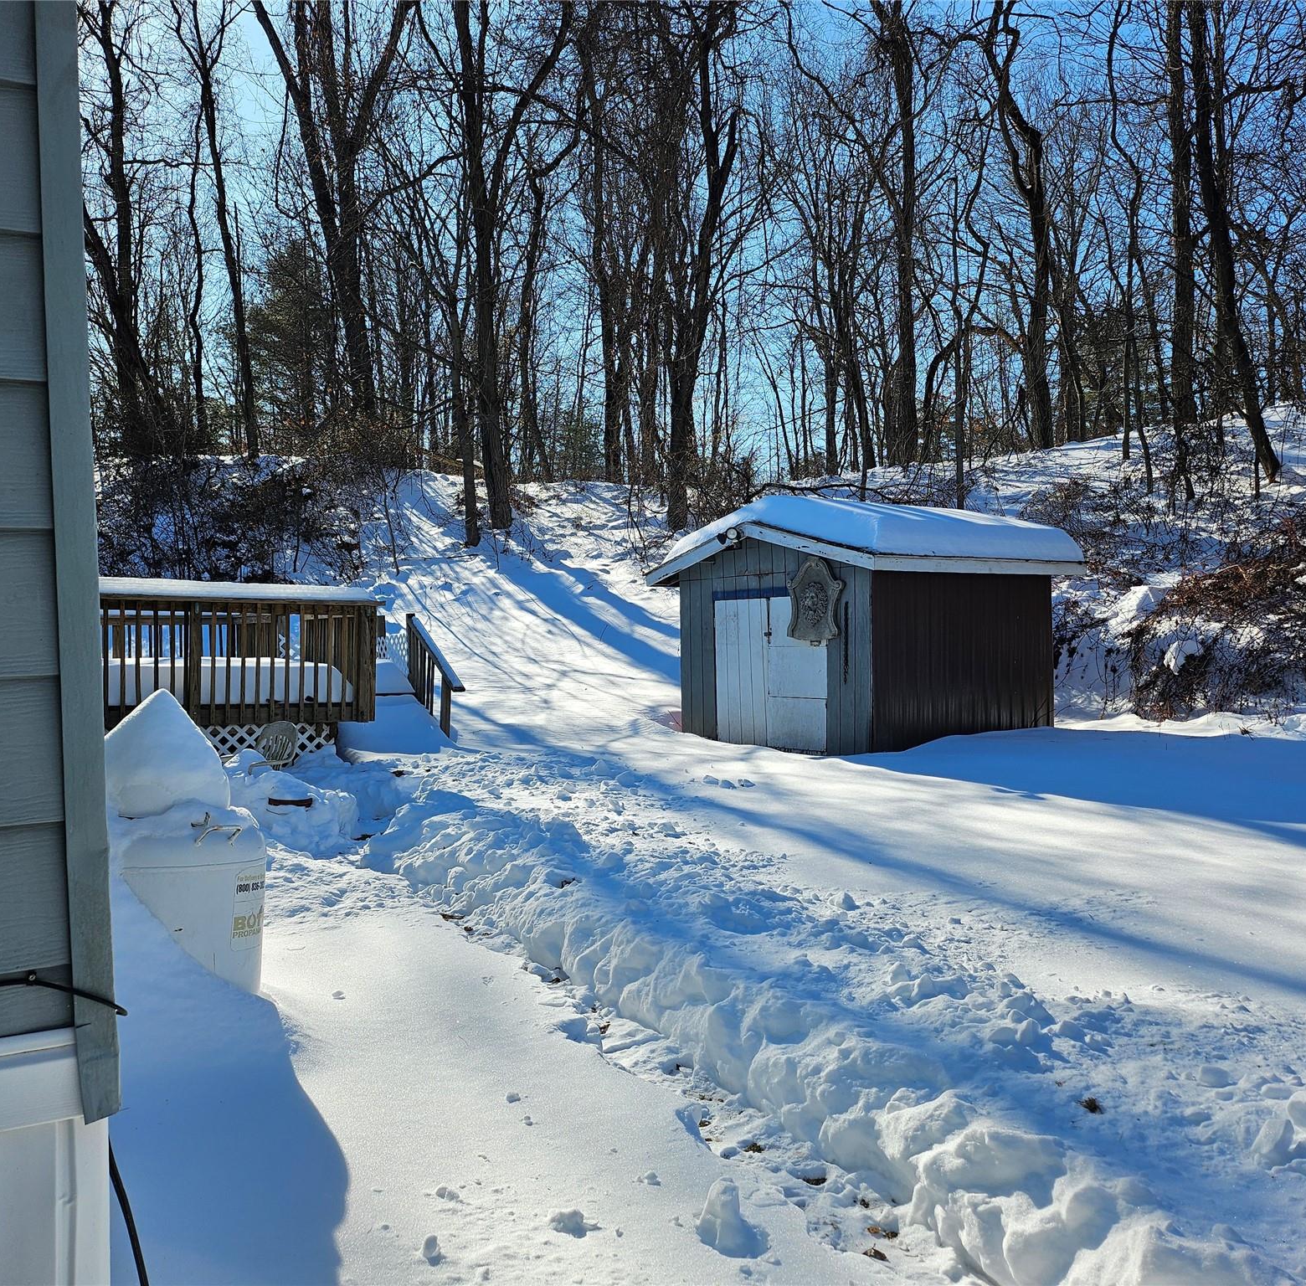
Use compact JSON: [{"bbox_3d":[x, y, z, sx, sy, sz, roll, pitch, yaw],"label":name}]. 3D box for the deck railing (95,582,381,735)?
[{"bbox_3d":[-3.660,0.145,10.320,2.600,1.150,0.170,-1,4,-27],"label":"deck railing"}]

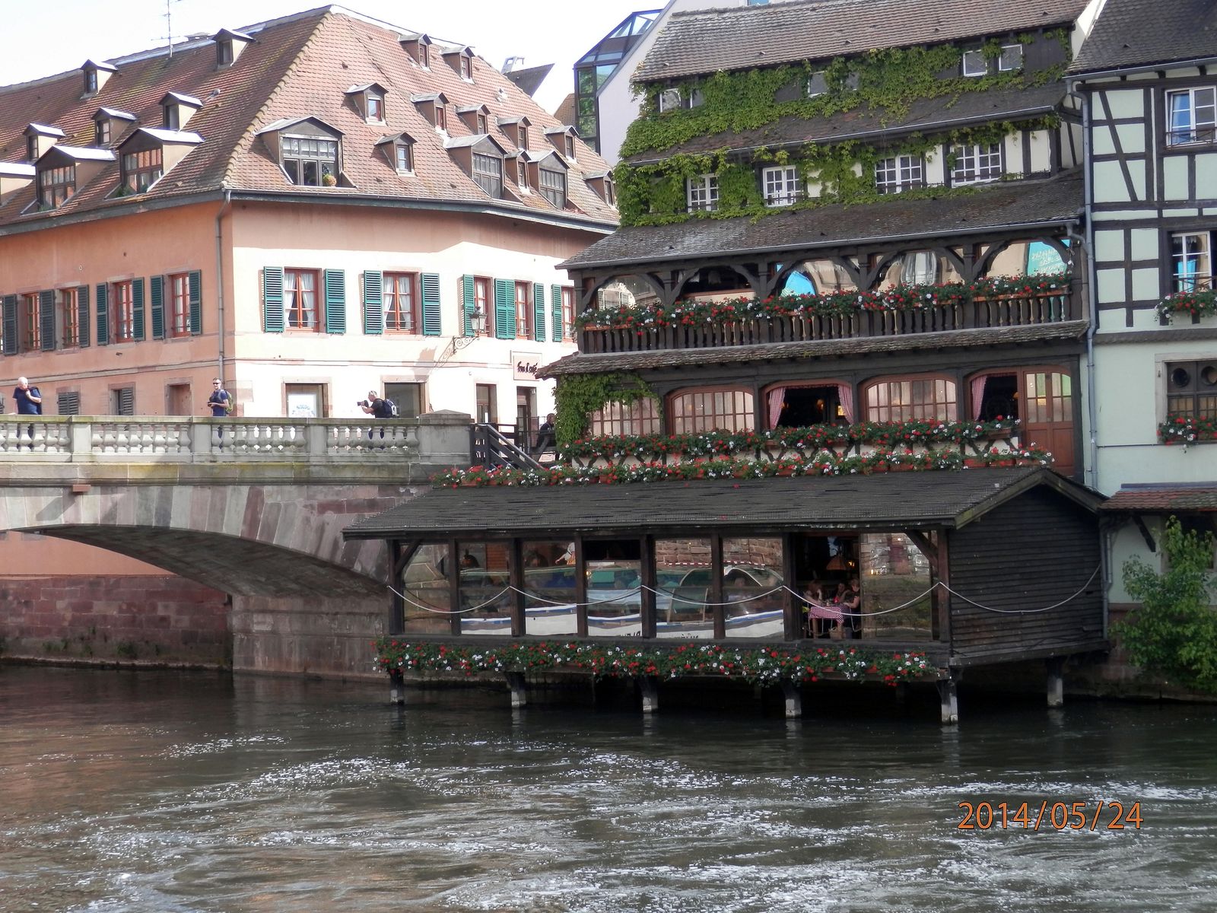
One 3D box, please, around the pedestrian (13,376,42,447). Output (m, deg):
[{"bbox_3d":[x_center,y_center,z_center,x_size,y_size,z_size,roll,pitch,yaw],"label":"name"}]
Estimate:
[{"bbox_3d":[-13.019,-0.918,57.624,0.620,1.730,0.480,-2,-1,-18],"label":"pedestrian"}]

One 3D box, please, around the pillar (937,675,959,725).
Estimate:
[{"bbox_3d":[6.115,4.351,46.076,0.220,0.915,0.220,-3,-2,39],"label":"pillar"}]

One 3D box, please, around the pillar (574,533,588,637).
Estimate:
[{"bbox_3d":[-0.536,2.540,50.790,0.150,2.051,0.150,-2,-1,38],"label":"pillar"}]

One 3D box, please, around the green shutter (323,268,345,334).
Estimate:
[{"bbox_3d":[-7.448,-4.235,70.029,0.596,1.757,0.059,-1,-2,-35],"label":"green shutter"}]

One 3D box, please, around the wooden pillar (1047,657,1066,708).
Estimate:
[{"bbox_3d":[8.499,4.309,48.784,0.220,0.918,0.220,-3,-2,39],"label":"wooden pillar"}]

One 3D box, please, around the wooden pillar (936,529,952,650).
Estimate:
[{"bbox_3d":[6.038,2.349,46.138,0.170,2.076,0.170,-3,-2,39],"label":"wooden pillar"}]

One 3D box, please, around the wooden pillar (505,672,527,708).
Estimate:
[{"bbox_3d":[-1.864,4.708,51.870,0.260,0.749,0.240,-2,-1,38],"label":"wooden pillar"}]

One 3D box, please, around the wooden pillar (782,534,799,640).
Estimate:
[{"bbox_3d":[3.382,2.410,47.671,0.190,2.013,0.190,-2,-1,38],"label":"wooden pillar"}]

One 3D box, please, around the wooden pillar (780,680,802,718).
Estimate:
[{"bbox_3d":[3.400,4.513,47.679,0.250,0.706,0.240,-2,-1,38],"label":"wooden pillar"}]

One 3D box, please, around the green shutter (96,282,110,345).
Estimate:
[{"bbox_3d":[-13.916,-3.905,70.456,0.060,1.700,0.579,-1,-1,-44],"label":"green shutter"}]

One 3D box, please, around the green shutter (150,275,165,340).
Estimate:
[{"bbox_3d":[-12.397,-4.082,70.522,0.599,1.737,0.059,-3,-2,43],"label":"green shutter"}]

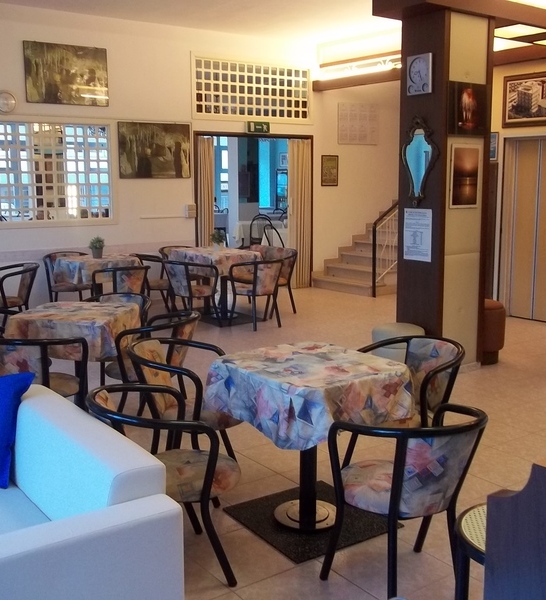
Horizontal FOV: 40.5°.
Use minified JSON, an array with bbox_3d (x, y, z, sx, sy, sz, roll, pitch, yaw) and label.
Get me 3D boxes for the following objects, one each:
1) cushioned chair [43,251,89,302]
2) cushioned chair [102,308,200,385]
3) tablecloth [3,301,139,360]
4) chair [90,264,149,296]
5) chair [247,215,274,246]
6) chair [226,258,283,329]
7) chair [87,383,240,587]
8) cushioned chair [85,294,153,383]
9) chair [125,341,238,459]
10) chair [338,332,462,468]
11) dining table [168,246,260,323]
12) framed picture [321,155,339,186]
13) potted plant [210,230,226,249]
[{"bbox_3d":[-2.330,-0.146,8.427,0.560,0.750,0.570,-3,10,-21],"label":"cushioned chair"},{"bbox_3d":[-0.726,0.464,4.675,0.570,0.750,0.560,2,9,12],"label":"cushioned chair"},{"bbox_3d":[-1.255,0.196,4.753,0.670,0.250,0.670,2,9,12],"label":"tablecloth"},{"bbox_3d":[-1.491,0.018,7.421,0.560,0.750,0.570,-6,11,-32],"label":"chair"},{"bbox_3d":[-0.210,-1.073,13.499,0.420,0.900,0.480,-1,9,-1],"label":"chair"},{"bbox_3d":[-0.153,-0.087,7.957,0.535,0.740,0.575,-7,11,-35],"label":"chair"},{"bbox_3d":[-0.440,0.717,2.947,0.575,0.740,0.535,-4,10,-21],"label":"chair"},{"bbox_3d":[-1.137,0.358,5.328,0.560,0.750,0.570,1,9,4],"label":"cushioned chair"},{"bbox_3d":[-0.458,0.582,3.744,0.520,0.733,0.540,1,9,11],"label":"chair"},{"bbox_3d":[0.684,0.604,3.818,0.570,0.750,0.560,-7,12,-38],"label":"chair"},{"bbox_3d":[-0.668,-0.180,8.503,0.710,0.730,1.080,-8,12,-40],"label":"dining table"},{"bbox_3d":[0.802,-1.781,10.197,0.030,0.428,0.315,-8,12,-40],"label":"framed picture"},{"bbox_3d":[-0.672,-0.744,8.950,0.175,0.245,0.175,-1,9,0],"label":"potted plant"}]

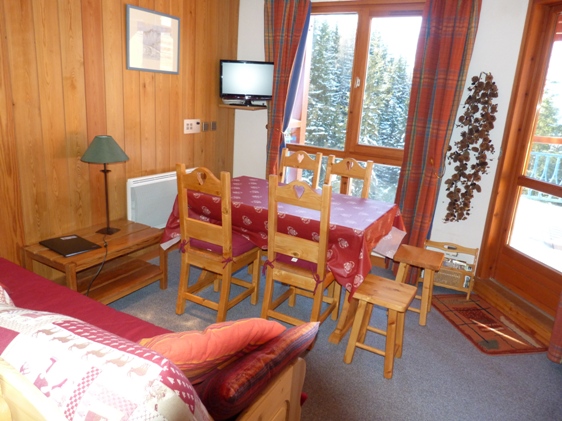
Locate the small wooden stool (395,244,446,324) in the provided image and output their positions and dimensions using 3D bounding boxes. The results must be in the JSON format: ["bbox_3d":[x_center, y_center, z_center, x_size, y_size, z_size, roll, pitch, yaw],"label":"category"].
[{"bbox_3d":[0.978,0.544,2.954,0.303,0.444,0.333,11,16,27],"label":"small wooden stool"}]

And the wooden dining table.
[{"bbox_3d":[0.042,0.277,3.074,1.434,0.774,0.889,12,16,28],"label":"wooden dining table"}]

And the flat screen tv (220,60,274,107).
[{"bbox_3d":[-0.318,-1.219,3.921,0.520,0.409,0.162,4,14,-1],"label":"flat screen tv"}]

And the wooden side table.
[{"bbox_3d":[-1.232,0.412,2.820,0.429,0.460,0.838,11,15,24],"label":"wooden side table"}]

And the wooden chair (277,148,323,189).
[{"bbox_3d":[0.072,-0.050,3.905,0.434,1.010,0.444,12,16,30],"label":"wooden chair"}]

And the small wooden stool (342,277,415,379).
[{"bbox_3d":[0.580,0.665,2.354,0.288,0.444,0.323,11,16,27],"label":"small wooden stool"}]

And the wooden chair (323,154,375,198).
[{"bbox_3d":[0.472,0.064,3.562,0.424,1.010,0.444,14,17,34],"label":"wooden chair"}]

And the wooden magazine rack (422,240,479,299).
[{"bbox_3d":[1.400,0.478,3.401,0.414,0.414,0.242,11,16,27],"label":"wooden magazine rack"}]

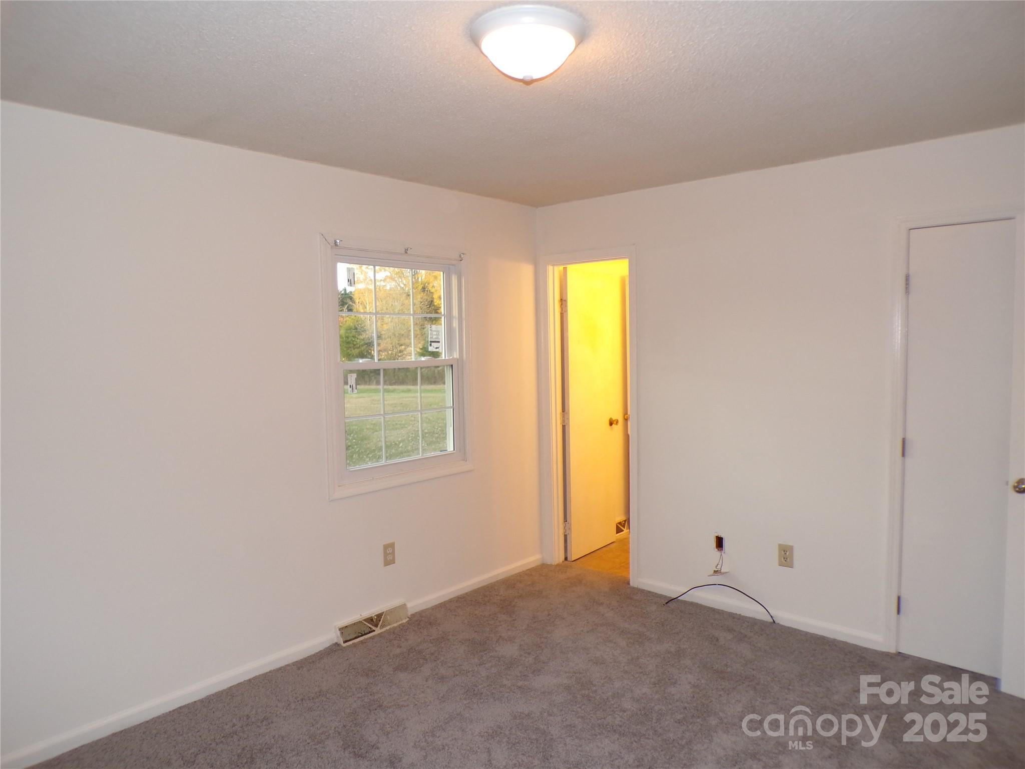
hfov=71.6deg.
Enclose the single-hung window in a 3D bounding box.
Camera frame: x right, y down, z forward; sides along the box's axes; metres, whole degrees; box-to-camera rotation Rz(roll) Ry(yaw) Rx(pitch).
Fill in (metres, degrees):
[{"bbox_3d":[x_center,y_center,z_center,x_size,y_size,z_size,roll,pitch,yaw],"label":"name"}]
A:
[{"bbox_3d":[-0.613,-0.111,3.978,0.090,1.325,1.045,2,5,41],"label":"single-hung window"}]

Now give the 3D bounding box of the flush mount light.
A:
[{"bbox_3d":[0.043,-0.931,2.010,0.325,0.140,0.325,-1,4,0],"label":"flush mount light"}]

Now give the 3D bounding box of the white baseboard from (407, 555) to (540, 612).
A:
[{"bbox_3d":[-0.188,1.241,4.478,0.016,0.066,1.205,2,5,41],"label":"white baseboard"}]

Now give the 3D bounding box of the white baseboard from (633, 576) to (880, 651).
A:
[{"bbox_3d":[1.302,1.254,3.958,1.395,0.064,0.016,2,5,41],"label":"white baseboard"}]

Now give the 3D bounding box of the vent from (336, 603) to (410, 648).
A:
[{"bbox_3d":[-0.741,1.282,3.816,0.063,0.088,0.450,2,5,41],"label":"vent"}]

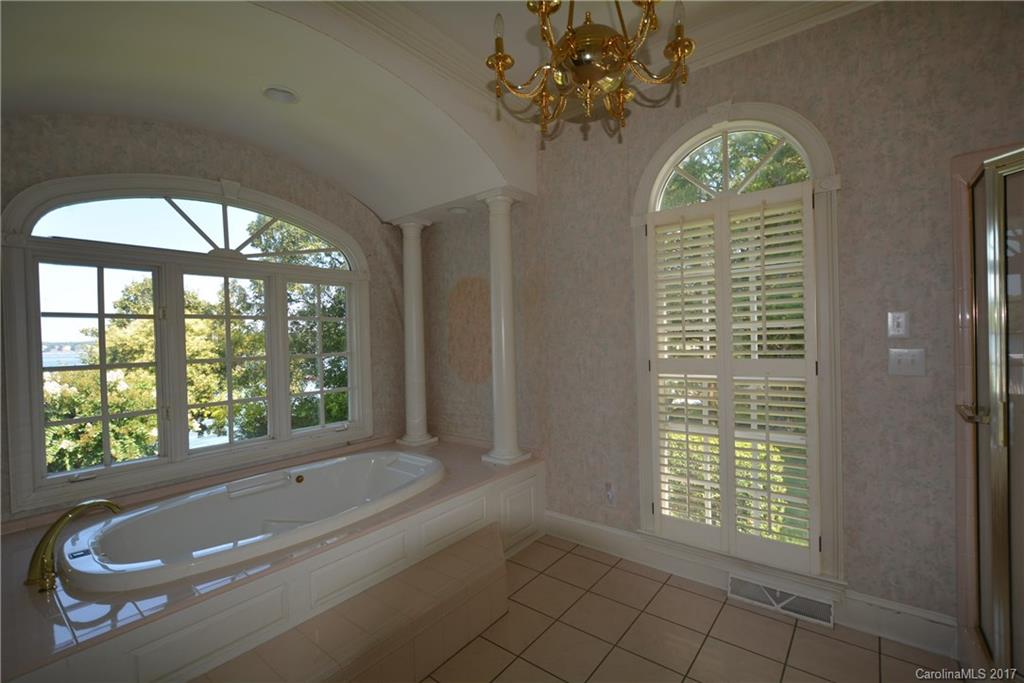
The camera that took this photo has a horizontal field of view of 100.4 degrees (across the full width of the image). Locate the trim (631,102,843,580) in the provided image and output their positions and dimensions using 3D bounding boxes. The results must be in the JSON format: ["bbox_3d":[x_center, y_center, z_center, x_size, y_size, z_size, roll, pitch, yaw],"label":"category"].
[{"bbox_3d":[1.133,-0.036,2.286,0.955,2.352,0.089,-2,0,39],"label":"trim"}]

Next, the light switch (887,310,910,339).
[{"bbox_3d":[1.682,-0.071,1.857,0.069,0.114,0.014,-2,0,39],"label":"light switch"}]

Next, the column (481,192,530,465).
[{"bbox_3d":[-0.058,-0.087,3.125,0.275,1.880,0.267,-2,0,0],"label":"column"}]

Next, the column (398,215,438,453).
[{"bbox_3d":[-0.848,-0.060,3.761,0.277,1.880,0.274,-2,0,0],"label":"column"}]

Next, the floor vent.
[{"bbox_3d":[1.329,1.284,2.135,0.441,0.105,0.038,-2,0,39],"label":"floor vent"}]

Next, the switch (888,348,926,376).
[{"bbox_3d":[1.704,0.089,1.843,0.115,0.118,0.014,-2,0,39],"label":"switch"}]

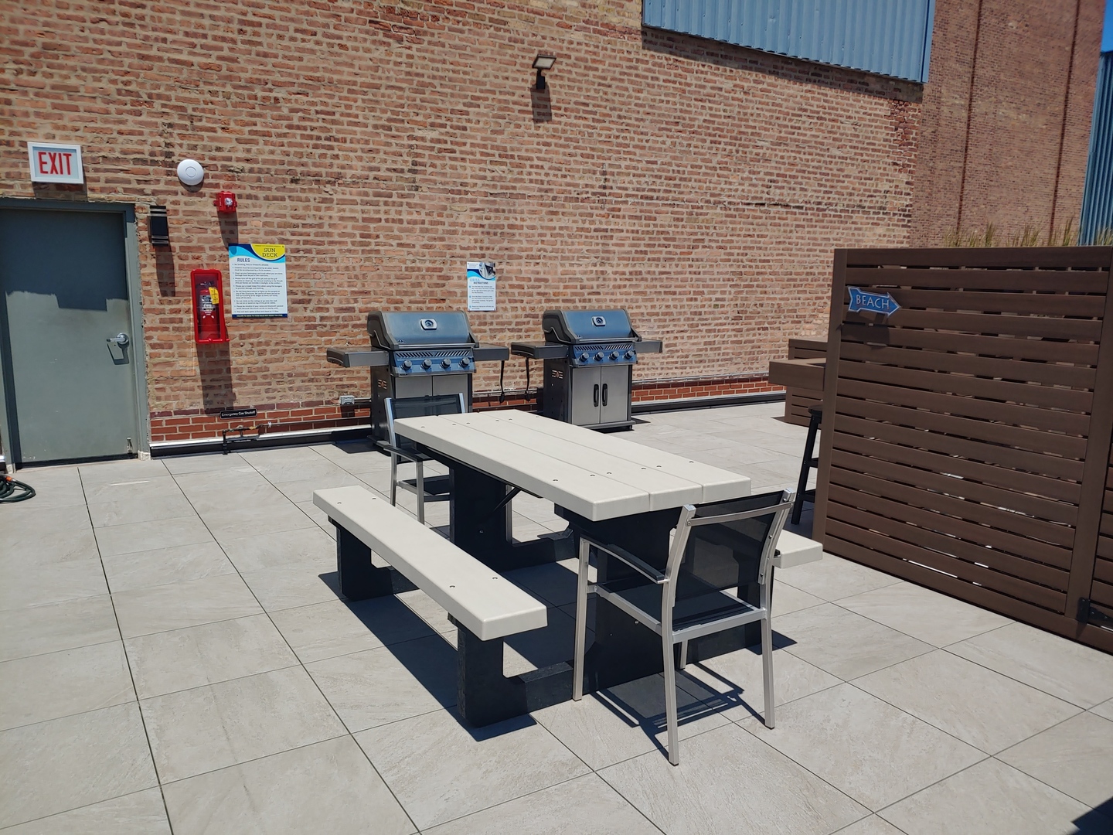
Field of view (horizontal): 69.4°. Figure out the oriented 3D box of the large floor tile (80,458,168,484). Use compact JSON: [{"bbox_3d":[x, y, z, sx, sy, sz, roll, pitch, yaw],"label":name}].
[{"bbox_3d":[-3.404,0.437,6.332,0.605,0.020,0.605,-5,11,-34],"label":"large floor tile"}]

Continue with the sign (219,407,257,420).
[{"bbox_3d":[-2.739,-0.028,6.926,0.292,0.074,0.010,-4,11,-31],"label":"sign"}]

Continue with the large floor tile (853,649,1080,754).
[{"bbox_3d":[1.569,1.086,3.105,0.605,0.020,0.605,-4,11,-31],"label":"large floor tile"}]

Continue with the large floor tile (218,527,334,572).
[{"bbox_3d":[-1.580,0.767,4.657,0.600,0.024,0.600,-4,11,-33],"label":"large floor tile"}]

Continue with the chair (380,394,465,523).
[{"bbox_3d":[-0.636,0.354,4.587,0.560,0.870,0.620,-5,11,-32],"label":"chair"}]

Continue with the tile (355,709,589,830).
[{"bbox_3d":[-0.302,1.160,2.767,0.605,0.020,0.605,-5,11,-32],"label":"tile"}]

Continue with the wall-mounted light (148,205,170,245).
[{"bbox_3d":[-3.192,-1.540,6.457,0.122,0.310,0.130,-5,11,-32],"label":"wall-mounted light"}]

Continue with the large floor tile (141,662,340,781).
[{"bbox_3d":[-1.129,1.086,2.885,0.600,0.024,0.600,-4,11,-33],"label":"large floor tile"}]

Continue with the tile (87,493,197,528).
[{"bbox_3d":[-2.738,0.624,5.317,0.600,0.024,0.600,-4,11,-33],"label":"tile"}]

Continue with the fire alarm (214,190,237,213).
[{"bbox_3d":[-2.750,-1.794,6.699,0.155,0.160,0.090,-5,11,-32],"label":"fire alarm"}]

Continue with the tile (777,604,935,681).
[{"bbox_3d":[1.257,0.997,3.604,0.605,0.020,0.605,-4,11,-31],"label":"tile"}]

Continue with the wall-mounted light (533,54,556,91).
[{"bbox_3d":[-0.125,-3.534,8.240,0.240,0.320,0.200,-5,11,-33],"label":"wall-mounted light"}]

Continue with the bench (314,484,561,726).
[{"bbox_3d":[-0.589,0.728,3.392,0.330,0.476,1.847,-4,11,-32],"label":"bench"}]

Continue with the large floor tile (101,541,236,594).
[{"bbox_3d":[-2.135,0.823,4.428,0.605,0.020,0.605,-5,11,-32],"label":"large floor tile"}]

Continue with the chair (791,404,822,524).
[{"bbox_3d":[1.900,0.345,5.212,0.440,0.750,0.440,-5,11,-31],"label":"chair"}]

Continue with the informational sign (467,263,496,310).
[{"bbox_3d":[-0.742,-1.303,8.020,0.310,0.465,0.015,-5,11,-32],"label":"informational sign"}]

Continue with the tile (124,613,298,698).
[{"bbox_3d":[-1.483,1.015,3.446,0.605,0.020,0.605,-5,11,-32],"label":"tile"}]

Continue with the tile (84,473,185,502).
[{"bbox_3d":[-3.070,0.529,5.823,0.605,0.020,0.605,-5,11,-34],"label":"tile"}]

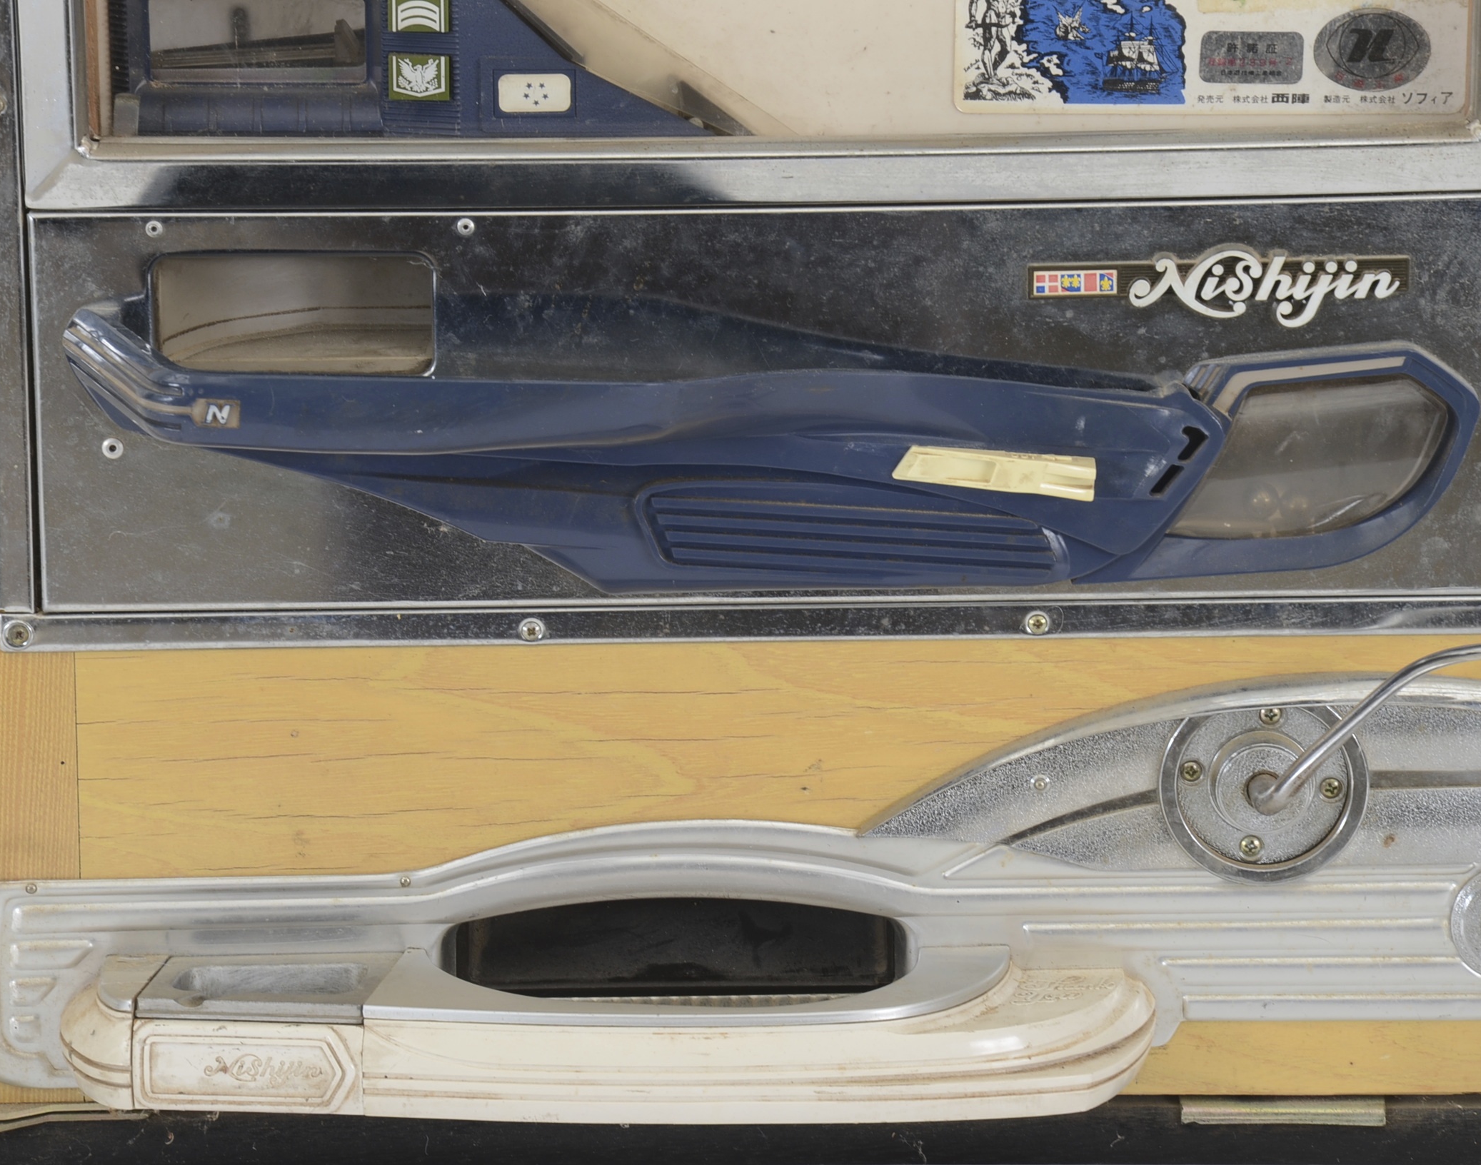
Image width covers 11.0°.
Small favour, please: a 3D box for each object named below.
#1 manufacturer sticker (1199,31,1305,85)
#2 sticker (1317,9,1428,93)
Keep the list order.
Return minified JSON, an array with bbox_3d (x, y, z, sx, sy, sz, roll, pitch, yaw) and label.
[{"bbox_3d":[0.149,-0.153,2.233,0.030,0.016,0.001,-1,17,-1],"label":"manufacturer sticker"},{"bbox_3d":[0.184,-0.155,2.233,0.034,0.024,0.001,-1,17,-1],"label":"sticker"}]

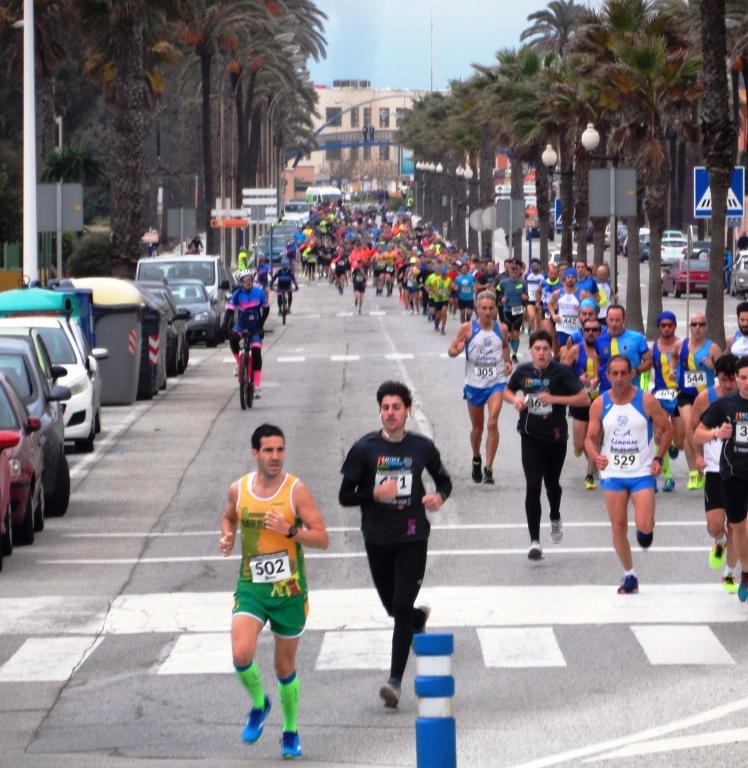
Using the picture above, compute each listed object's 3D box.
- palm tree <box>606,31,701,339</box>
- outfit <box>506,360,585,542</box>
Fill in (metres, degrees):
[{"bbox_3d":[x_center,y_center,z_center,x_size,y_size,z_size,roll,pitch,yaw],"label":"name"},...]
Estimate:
[{"bbox_3d":[5.660,-4.011,182.000,2.100,6.300,2.100,0,1,0],"label":"palm tree"},{"bbox_3d":[1.266,0.497,66.600,0.560,1.330,0.520,0,1,0],"label":"outfit"}]

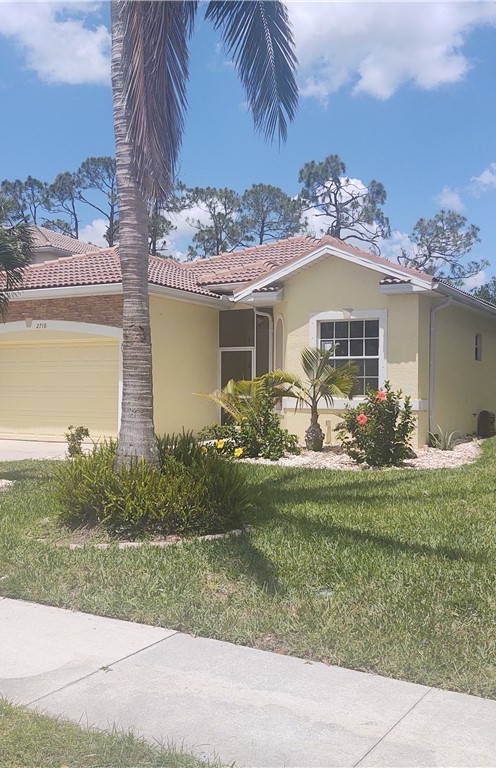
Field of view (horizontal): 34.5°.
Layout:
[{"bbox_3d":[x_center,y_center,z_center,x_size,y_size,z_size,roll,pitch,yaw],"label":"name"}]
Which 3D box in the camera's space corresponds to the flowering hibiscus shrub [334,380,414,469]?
[{"bbox_3d":[2.011,0.639,12.600,1.250,1.330,1.200,0,-1,29],"label":"flowering hibiscus shrub"}]

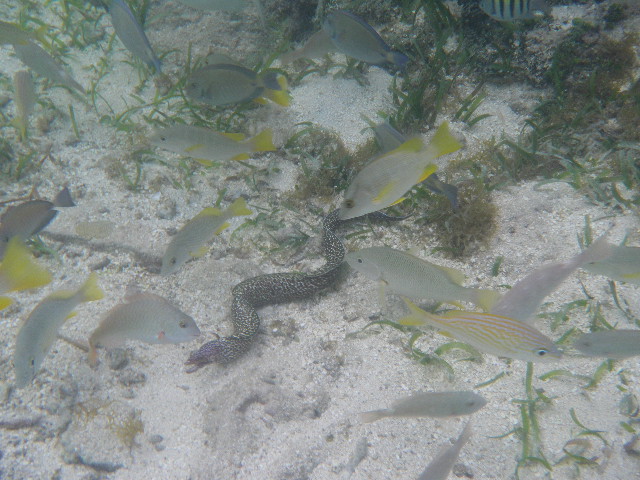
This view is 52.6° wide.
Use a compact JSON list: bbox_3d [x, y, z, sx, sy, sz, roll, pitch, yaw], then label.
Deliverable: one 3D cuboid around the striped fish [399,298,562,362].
[{"bbox_3d":[0.262,0.147,1.050,0.260,0.078,0.036,16,46,9],"label":"striped fish"}]

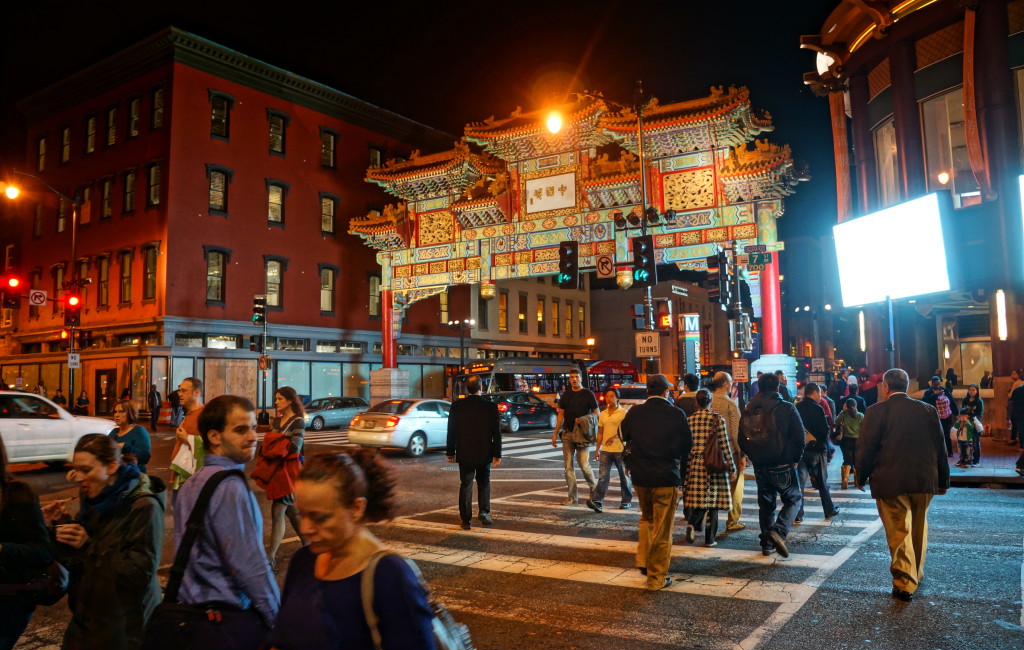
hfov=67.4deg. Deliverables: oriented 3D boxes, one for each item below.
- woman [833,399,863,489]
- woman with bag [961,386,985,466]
[{"bbox_3d":[5.836,2.055,13.346,0.500,1.540,0.420,-3,-5,24],"label":"woman"},{"bbox_3d":[8.615,1.892,14.398,0.450,1.530,0.360,-4,-6,30],"label":"woman with bag"}]

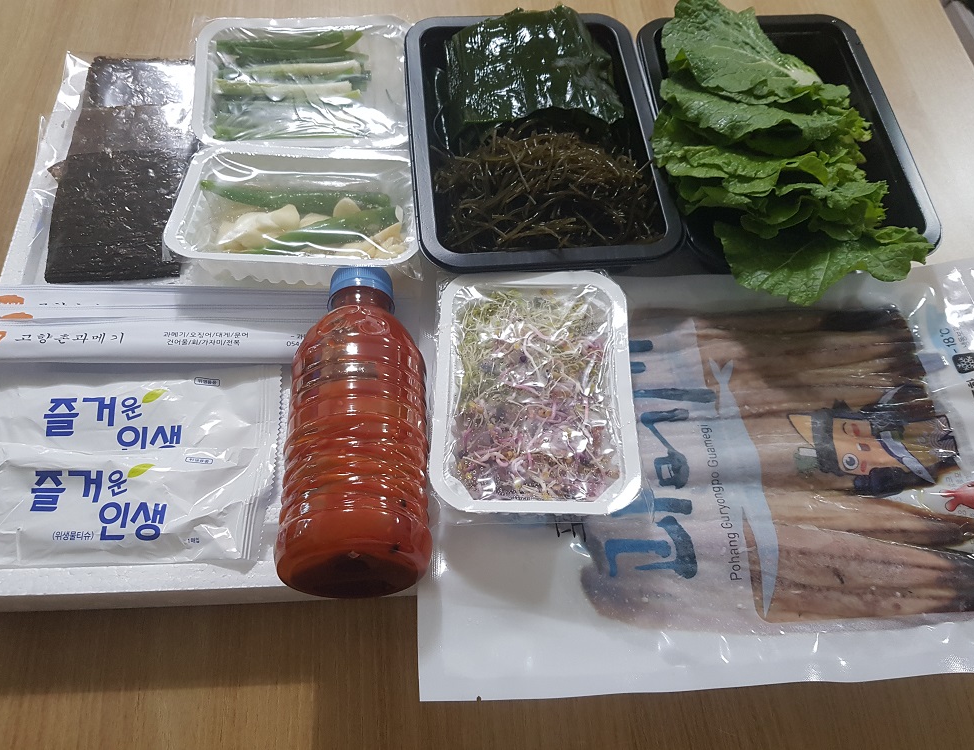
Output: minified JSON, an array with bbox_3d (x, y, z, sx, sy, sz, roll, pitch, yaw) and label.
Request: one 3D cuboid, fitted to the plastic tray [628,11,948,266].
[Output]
[{"bbox_3d":[0.183,-0.145,0.488,0.150,0.045,0.206,-3,62,-4],"label":"plastic tray"}]

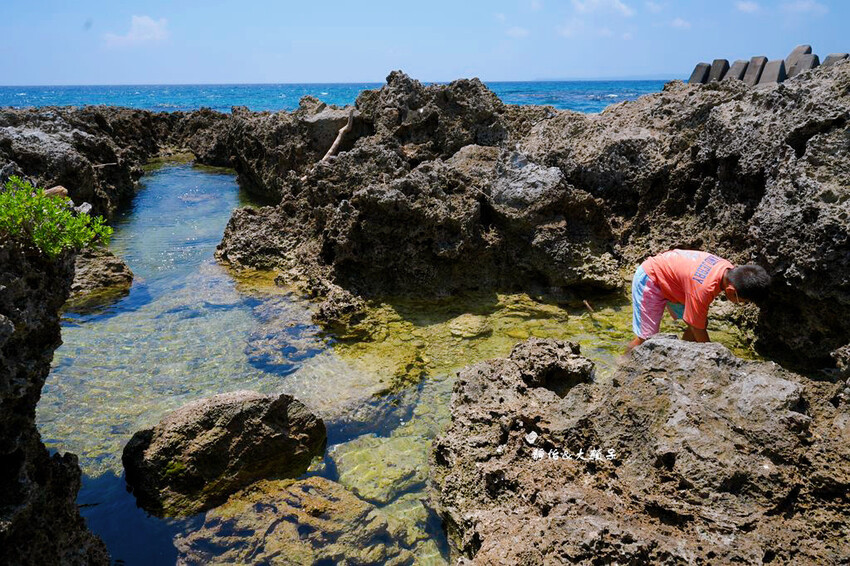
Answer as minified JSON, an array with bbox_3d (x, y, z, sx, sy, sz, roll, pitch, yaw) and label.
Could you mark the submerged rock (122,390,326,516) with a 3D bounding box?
[{"bbox_3d":[-0.775,0.645,2.220,0.750,0.370,0.450,-11,22,-27],"label":"submerged rock"}]

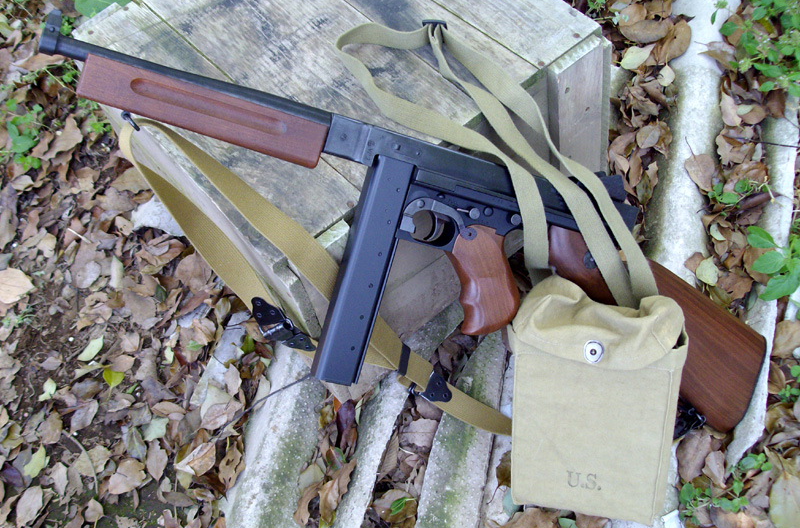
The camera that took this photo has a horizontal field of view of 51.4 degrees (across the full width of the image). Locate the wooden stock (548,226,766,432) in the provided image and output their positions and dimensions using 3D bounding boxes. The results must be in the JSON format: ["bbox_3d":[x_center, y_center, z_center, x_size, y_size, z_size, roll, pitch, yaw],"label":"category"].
[{"bbox_3d":[0.279,0.057,0.919,0.114,0.332,0.043,-56,19,-1],"label":"wooden stock"}]

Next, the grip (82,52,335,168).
[{"bbox_3d":[-0.175,-0.134,0.750,0.214,0.044,0.040,14,6,-18],"label":"grip"}]

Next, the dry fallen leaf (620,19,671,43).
[{"bbox_3d":[0.418,-0.392,1.402,0.081,0.016,0.054,-10,52,2],"label":"dry fallen leaf"}]

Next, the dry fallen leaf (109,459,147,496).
[{"bbox_3d":[-0.333,0.260,1.013,0.049,0.012,0.045,-22,52,-7],"label":"dry fallen leaf"}]

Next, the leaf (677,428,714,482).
[{"bbox_3d":[0.331,0.216,0.946,0.031,0.014,0.066,17,57,22],"label":"leaf"}]

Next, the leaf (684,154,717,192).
[{"bbox_3d":[0.430,-0.131,1.187,0.039,0.012,0.070,0,53,10],"label":"leaf"}]

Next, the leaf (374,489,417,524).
[{"bbox_3d":[-0.005,0.277,0.953,0.048,0.014,0.040,-8,52,4],"label":"leaf"}]

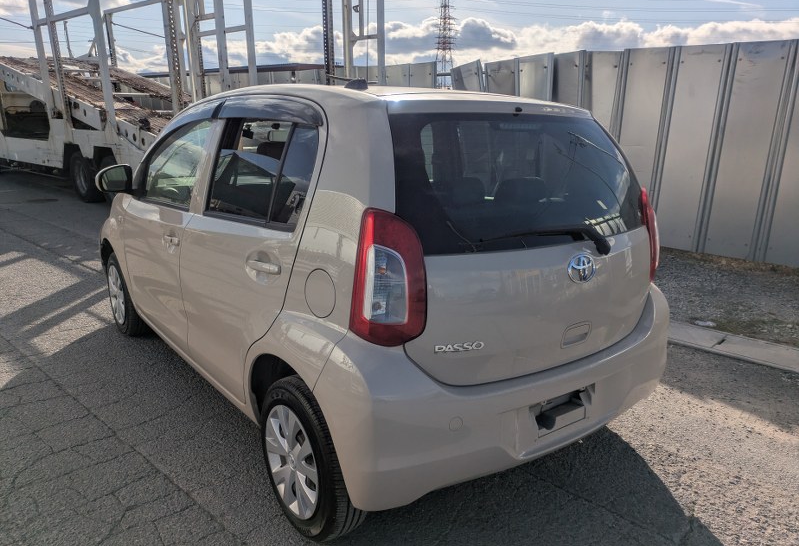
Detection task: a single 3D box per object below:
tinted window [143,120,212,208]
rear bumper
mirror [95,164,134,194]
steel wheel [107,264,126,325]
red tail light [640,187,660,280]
[{"bbox_3d":[-1.079,-0.541,2.765,0.060,0.410,0.750,12,4,-40],"label":"tinted window"},{"bbox_3d":[0.489,0.338,2.018,1.630,0.540,0.310,-9,17,-36],"label":"rear bumper"},{"bbox_3d":[-1.479,-0.493,3.006,0.200,0.150,0.110,-9,17,-36],"label":"mirror"},{"bbox_3d":[-1.803,0.135,3.794,0.115,0.380,0.380,-9,17,-36],"label":"steel wheel"},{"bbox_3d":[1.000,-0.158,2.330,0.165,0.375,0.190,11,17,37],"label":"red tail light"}]

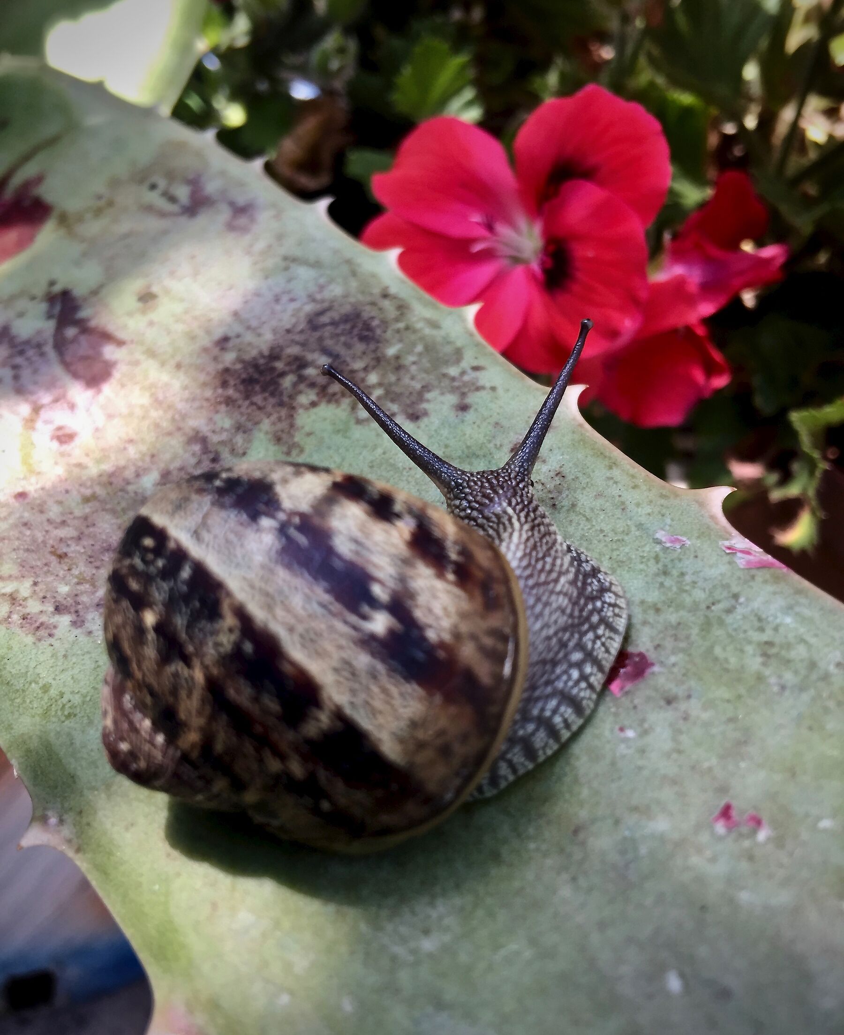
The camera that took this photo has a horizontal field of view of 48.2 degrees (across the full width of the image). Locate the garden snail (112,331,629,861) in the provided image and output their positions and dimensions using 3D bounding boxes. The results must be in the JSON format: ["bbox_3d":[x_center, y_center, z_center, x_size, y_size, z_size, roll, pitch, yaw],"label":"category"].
[{"bbox_3d":[-0.003,0.002,0.084,0.037,0.031,0.056,18,60,21],"label":"garden snail"}]

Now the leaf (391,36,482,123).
[{"bbox_3d":[0.004,-0.100,0.215,0.020,0.009,0.020,0,69,6],"label":"leaf"}]

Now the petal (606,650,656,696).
[{"bbox_3d":[0.020,0.015,0.090,0.004,0.001,0.005,28,64,26],"label":"petal"}]

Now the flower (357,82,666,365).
[{"bbox_3d":[0.014,-0.043,0.138,0.043,0.018,0.040,0,78,18],"label":"flower"}]

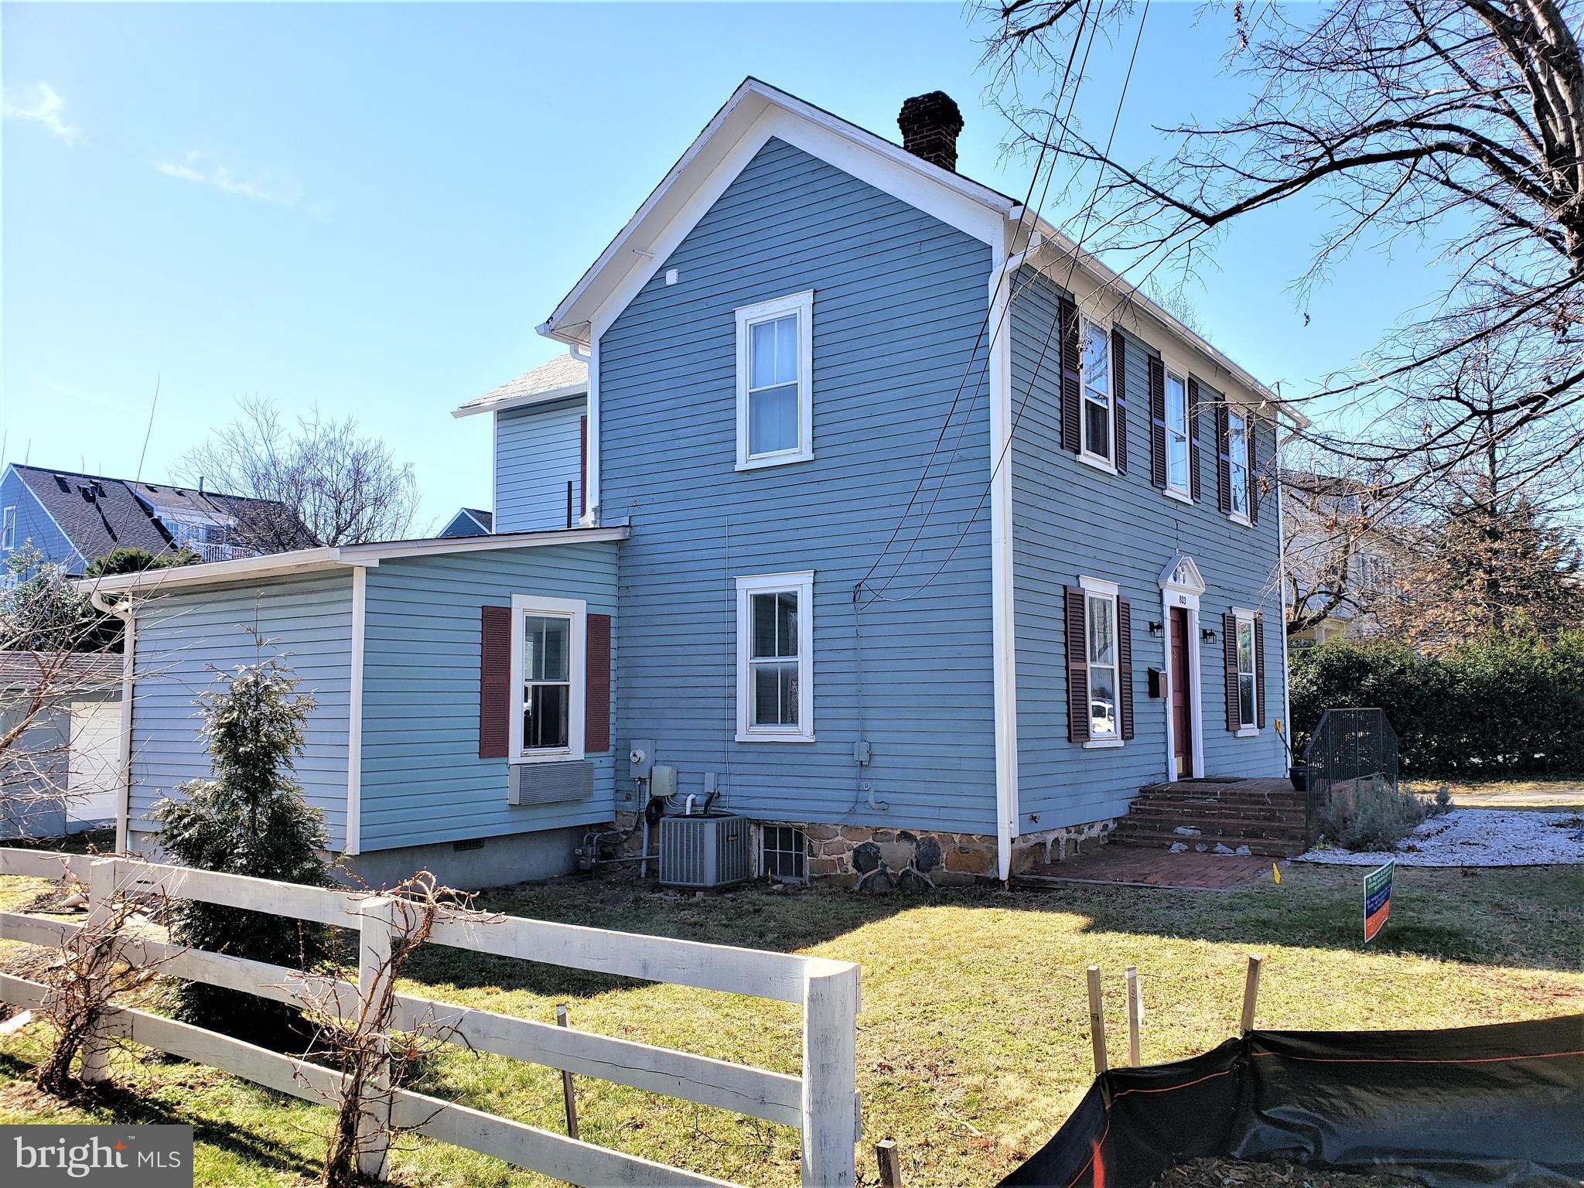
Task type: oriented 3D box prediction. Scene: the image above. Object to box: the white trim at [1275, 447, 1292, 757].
[{"bbox_3d":[7.681,0.133,18.280,0.315,5.498,0.110,-4,-7,37],"label":"white trim"}]

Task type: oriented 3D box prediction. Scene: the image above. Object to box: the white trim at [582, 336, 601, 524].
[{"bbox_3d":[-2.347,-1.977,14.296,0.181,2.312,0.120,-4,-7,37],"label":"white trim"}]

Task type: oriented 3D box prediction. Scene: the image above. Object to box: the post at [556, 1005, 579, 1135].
[{"bbox_3d":[-0.840,1.870,4.523,0.040,0.600,0.040,-11,-6,36],"label":"post"}]

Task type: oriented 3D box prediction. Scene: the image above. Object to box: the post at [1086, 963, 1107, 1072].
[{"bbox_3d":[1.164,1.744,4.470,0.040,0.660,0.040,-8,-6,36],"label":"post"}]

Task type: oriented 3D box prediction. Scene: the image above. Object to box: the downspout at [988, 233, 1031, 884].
[{"bbox_3d":[2.035,-0.359,10.747,0.439,5.832,0.100,-4,-7,37],"label":"downspout"}]

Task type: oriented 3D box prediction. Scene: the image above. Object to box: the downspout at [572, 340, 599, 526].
[{"bbox_3d":[-2.582,-1.987,14.516,0.370,2.328,0.110,-4,-7,37],"label":"downspout"}]

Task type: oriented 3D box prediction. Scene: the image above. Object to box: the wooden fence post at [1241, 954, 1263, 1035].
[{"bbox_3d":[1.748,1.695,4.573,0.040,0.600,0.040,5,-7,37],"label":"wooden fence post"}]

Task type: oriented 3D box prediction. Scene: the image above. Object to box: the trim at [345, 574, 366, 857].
[{"bbox_3d":[-4.038,1.085,11.062,0.085,2.622,0.085,-4,-7,37],"label":"trim"}]

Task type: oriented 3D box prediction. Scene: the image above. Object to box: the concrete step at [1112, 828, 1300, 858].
[{"bbox_3d":[4.158,2.511,11.953,1.871,0.111,0.300,-4,-7,37],"label":"concrete step"}]

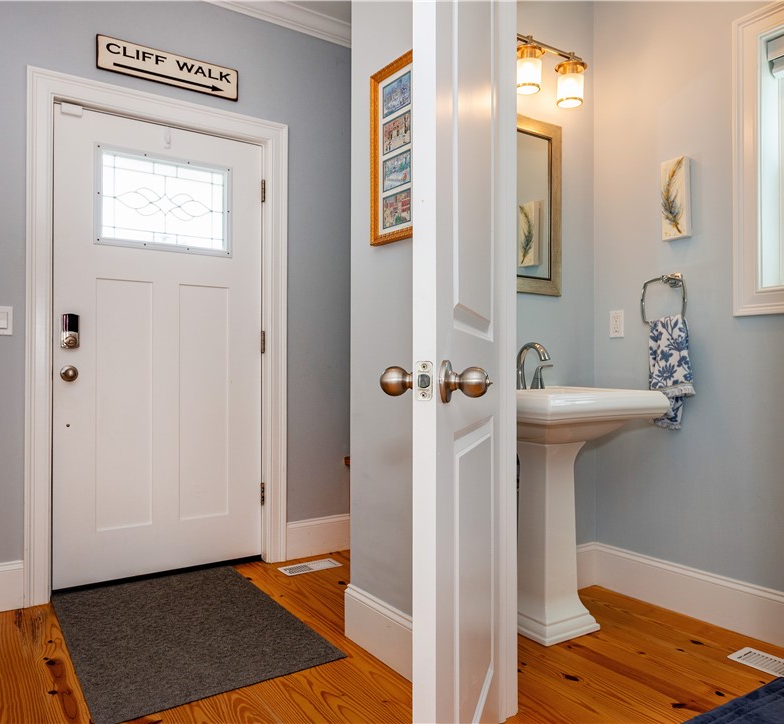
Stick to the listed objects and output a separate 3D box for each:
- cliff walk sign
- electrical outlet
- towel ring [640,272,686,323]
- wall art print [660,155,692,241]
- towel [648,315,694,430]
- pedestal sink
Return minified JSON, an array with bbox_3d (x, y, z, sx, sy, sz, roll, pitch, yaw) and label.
[{"bbox_3d":[-1.008,-1.333,2.759,0.620,0.149,0.017,0,-1,-33],"label":"cliff walk sign"},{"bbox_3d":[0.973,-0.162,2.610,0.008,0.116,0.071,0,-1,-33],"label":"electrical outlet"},{"bbox_3d":[1.092,-0.251,2.390,0.080,0.200,0.190,0,-1,-33],"label":"towel ring"},{"bbox_3d":[1.125,-0.641,2.386,0.038,0.309,0.101,0,-1,-33],"label":"wall art print"},{"bbox_3d":[1.087,0.037,2.351,0.060,0.440,0.178,0,-1,-33],"label":"towel"},{"bbox_3d":[0.608,0.543,2.217,0.628,0.880,0.505,0,-1,-33],"label":"pedestal sink"}]

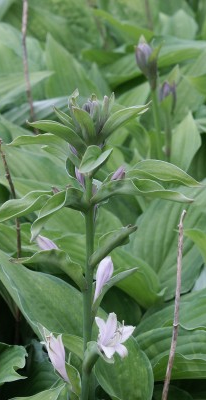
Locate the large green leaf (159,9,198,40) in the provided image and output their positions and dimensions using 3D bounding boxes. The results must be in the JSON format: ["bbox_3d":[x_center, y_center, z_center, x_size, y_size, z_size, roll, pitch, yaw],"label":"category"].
[{"bbox_3d":[0.131,-0.299,2.600,0.060,0.020,0.075,0,60,0],"label":"large green leaf"}]

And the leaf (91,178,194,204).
[{"bbox_3d":[0.037,-0.007,1.410,0.095,0.021,0.026,0,23,12],"label":"leaf"}]

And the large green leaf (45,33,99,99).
[{"bbox_3d":[-0.036,-0.162,1.850,0.065,0.030,0.095,-20,70,-24],"label":"large green leaf"}]

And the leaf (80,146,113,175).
[{"bbox_3d":[-0.006,-0.037,1.390,0.030,0.026,0.036,6,7,14],"label":"leaf"}]

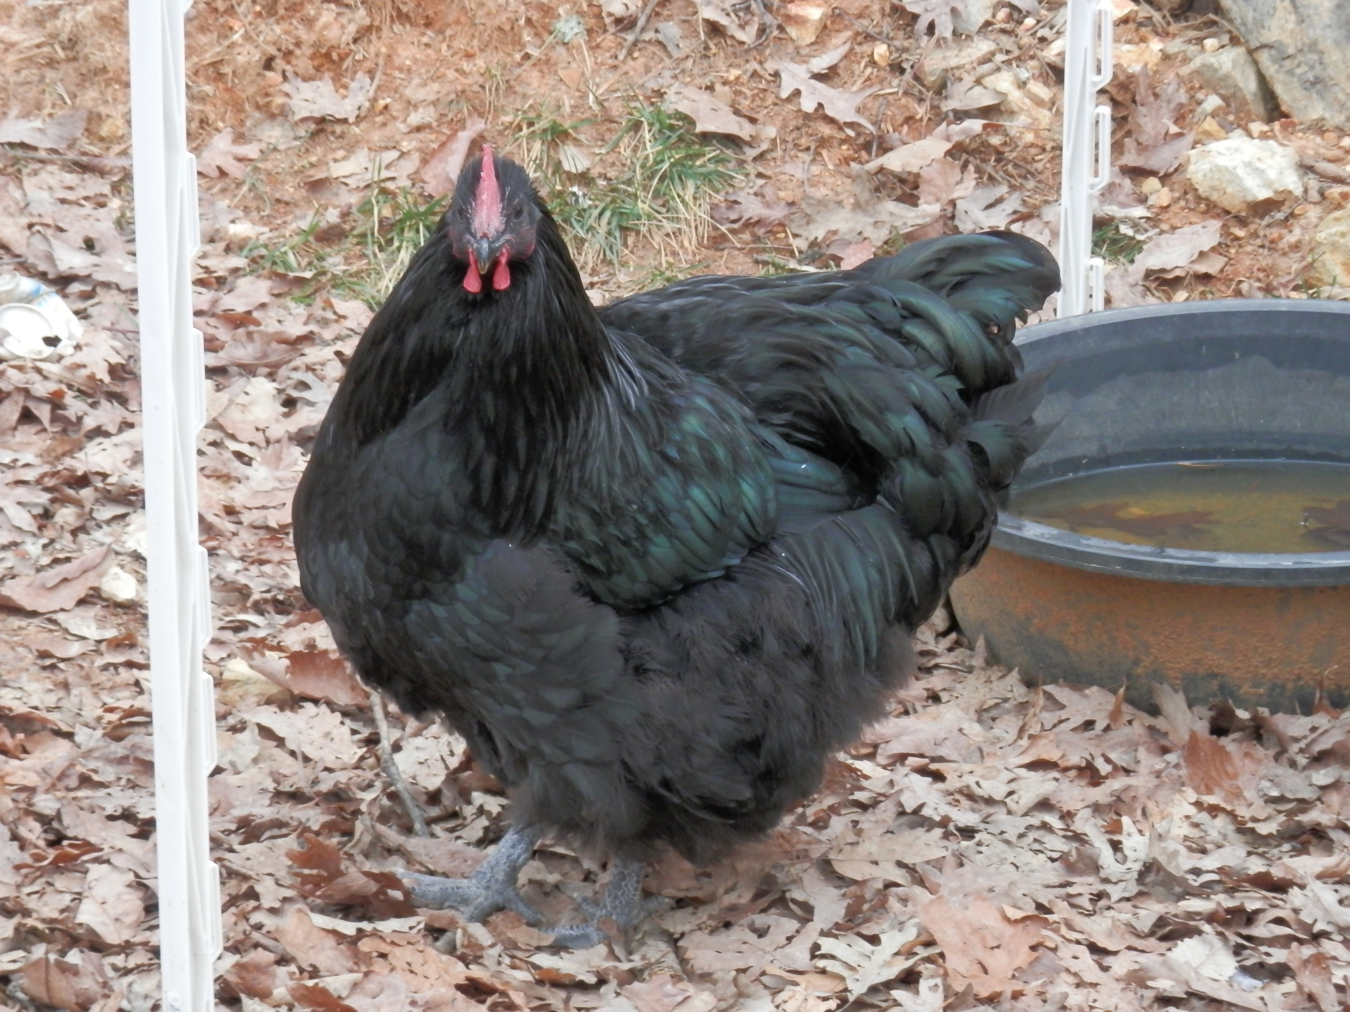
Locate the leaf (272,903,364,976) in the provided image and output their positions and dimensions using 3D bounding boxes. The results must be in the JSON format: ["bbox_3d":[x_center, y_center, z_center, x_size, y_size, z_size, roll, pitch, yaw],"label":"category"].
[{"bbox_3d":[-0.189,0.230,3.821,0.042,0.016,0.082,-13,31,-22],"label":"leaf"}]

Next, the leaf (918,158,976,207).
[{"bbox_3d":[0.197,-0.238,5.269,0.046,0.014,0.046,-32,51,-31],"label":"leaf"}]

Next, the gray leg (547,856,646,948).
[{"bbox_3d":[-0.041,0.213,3.827,0.068,0.058,0.042,-14,24,-31],"label":"gray leg"}]

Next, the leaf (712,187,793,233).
[{"bbox_3d":[0.055,-0.210,5.100,0.058,0.014,0.060,-4,33,-5],"label":"leaf"}]

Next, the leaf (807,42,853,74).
[{"bbox_3d":[0.119,-0.338,5.449,0.044,0.012,0.013,-28,51,-25],"label":"leaf"}]

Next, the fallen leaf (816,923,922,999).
[{"bbox_3d":[0.102,0.239,3.786,0.050,0.014,0.092,7,28,16],"label":"fallen leaf"}]

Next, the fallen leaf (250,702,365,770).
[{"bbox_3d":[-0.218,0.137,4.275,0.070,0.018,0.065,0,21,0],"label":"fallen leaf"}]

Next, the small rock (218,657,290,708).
[{"bbox_3d":[-0.254,0.106,4.351,0.045,0.019,0.036,0,21,0],"label":"small rock"}]

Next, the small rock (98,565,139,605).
[{"bbox_3d":[-0.334,0.048,4.333,0.023,0.018,0.022,-1,20,0],"label":"small rock"}]

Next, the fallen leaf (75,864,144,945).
[{"bbox_3d":[-0.325,0.230,4.161,0.038,0.014,0.067,3,40,3],"label":"fallen leaf"}]

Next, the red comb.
[{"bbox_3d":[-0.105,-0.176,4.030,0.016,0.042,0.048,2,17,7],"label":"red comb"}]

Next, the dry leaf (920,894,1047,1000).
[{"bbox_3d":[0.162,0.232,3.804,0.060,0.018,0.105,-9,30,-15],"label":"dry leaf"}]

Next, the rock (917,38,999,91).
[{"bbox_3d":[0.212,-0.330,5.394,0.063,0.027,0.040,0,21,0],"label":"rock"}]

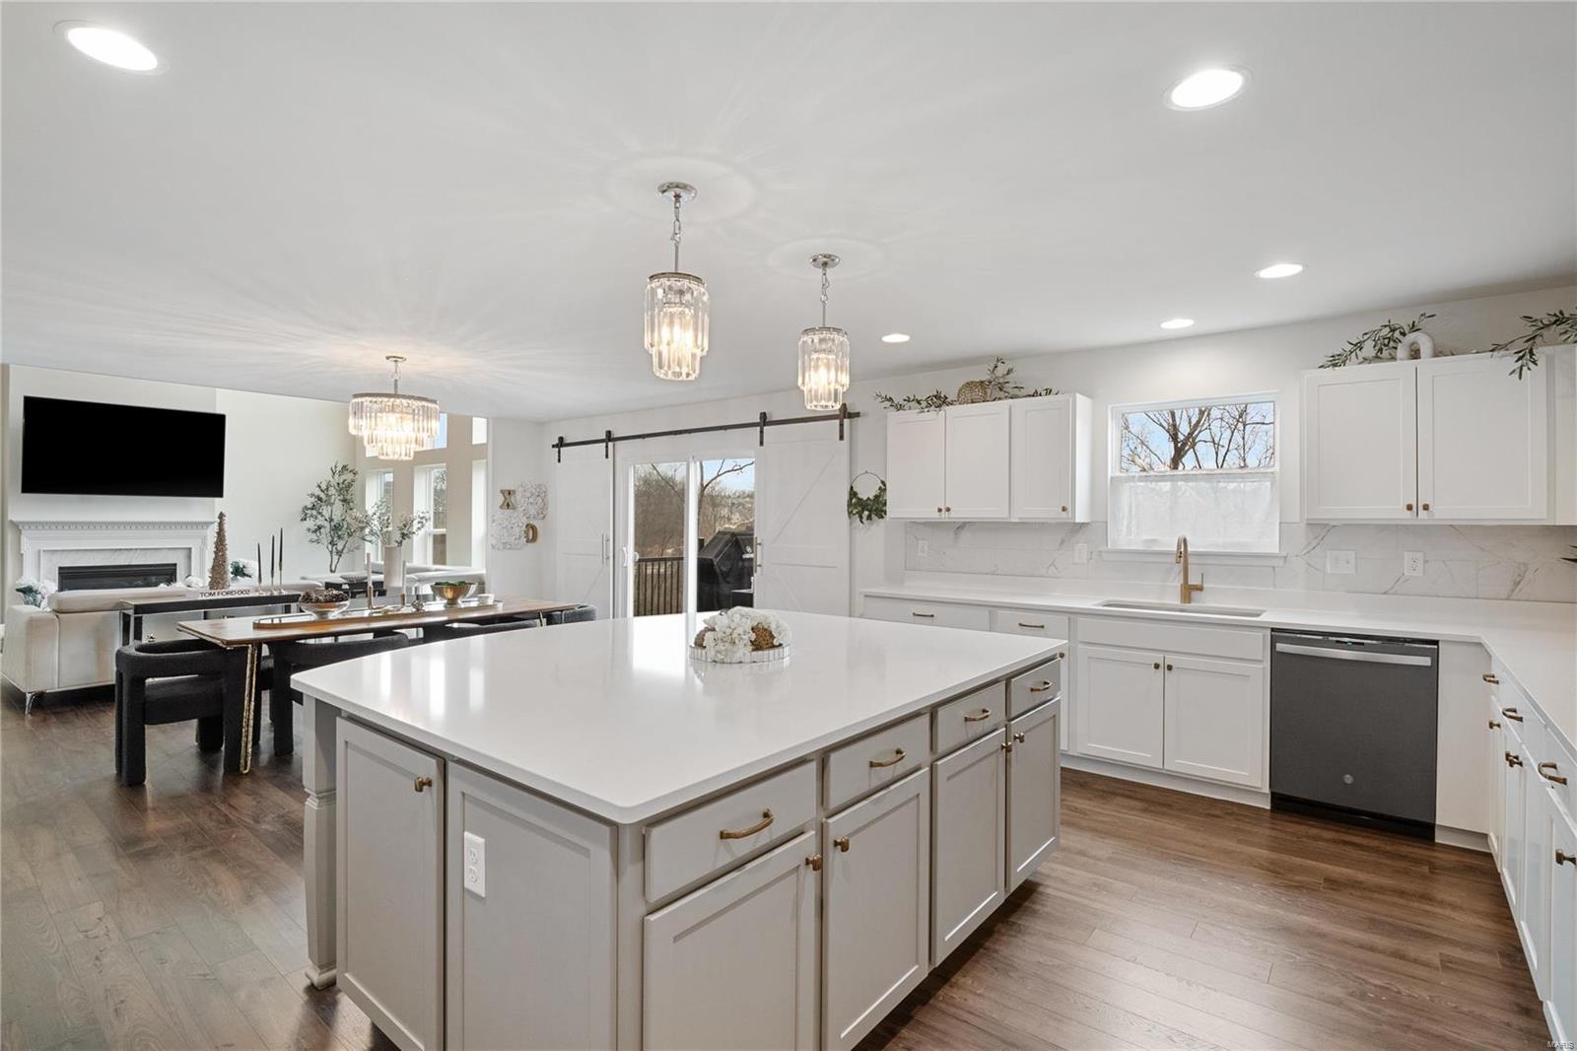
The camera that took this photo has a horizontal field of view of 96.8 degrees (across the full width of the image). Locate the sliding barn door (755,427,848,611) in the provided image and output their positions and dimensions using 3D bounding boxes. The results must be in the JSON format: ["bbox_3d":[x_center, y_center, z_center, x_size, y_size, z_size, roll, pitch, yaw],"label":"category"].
[{"bbox_3d":[0.098,0.251,5.738,0.944,2.172,0.051,1,1,36],"label":"sliding barn door"}]

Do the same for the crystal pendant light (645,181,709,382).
[{"bbox_3d":[-0.359,-0.785,2.260,0.207,0.616,0.207,0,0,0],"label":"crystal pendant light"}]

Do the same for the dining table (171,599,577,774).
[{"bbox_3d":[-2.687,0.987,4.834,1.070,0.760,2.140,0,0,37],"label":"dining table"}]

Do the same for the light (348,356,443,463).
[{"bbox_3d":[-2.616,-0.783,4.663,0.535,0.673,0.535,1,1,36],"label":"light"}]

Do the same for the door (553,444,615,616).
[{"bbox_3d":[-2.202,0.249,7.511,1.000,2.200,0.050,0,0,37],"label":"door"}]

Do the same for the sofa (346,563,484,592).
[{"bbox_3d":[-4.911,0.921,8.851,2.727,0.808,0.959,1,1,36],"label":"sofa"}]

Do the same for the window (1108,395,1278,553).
[{"bbox_3d":[2.391,-0.299,4.183,0.894,0.897,0.101,1,1,36],"label":"window"}]

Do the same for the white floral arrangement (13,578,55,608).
[{"bbox_3d":[-6.705,0.641,6.230,0.280,0.370,0.280,0,0,37],"label":"white floral arrangement"}]

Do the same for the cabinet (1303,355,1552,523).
[{"bbox_3d":[3.074,-0.389,3.436,0.884,0.778,0.338,1,1,36],"label":"cabinet"}]

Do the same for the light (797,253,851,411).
[{"bbox_3d":[0.147,-0.787,2.856,0.207,0.618,0.207,0,0,0],"label":"light"}]

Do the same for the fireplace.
[{"bbox_3d":[-7.101,0.734,7.449,0.250,0.620,0.930,0,0,37],"label":"fireplace"}]

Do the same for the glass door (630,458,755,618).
[{"bbox_3d":[-0.985,0.378,6.668,1.720,1.990,0.090,0,0,37],"label":"glass door"}]

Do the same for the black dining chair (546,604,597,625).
[{"bbox_3d":[-1.946,1.017,5.866,0.630,0.700,0.570,0,0,37],"label":"black dining chair"}]

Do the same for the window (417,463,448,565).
[{"bbox_3d":[-4.814,0.003,9.502,0.899,1.626,0.141,1,1,36],"label":"window"}]

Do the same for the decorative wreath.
[{"bbox_3d":[0.609,-0.211,5.398,0.353,0.399,0.081,1,1,36],"label":"decorative wreath"}]

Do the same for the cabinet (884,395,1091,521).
[{"bbox_3d":[1.315,-0.412,4.727,1.275,0.760,0.330,0,0,37],"label":"cabinet"}]

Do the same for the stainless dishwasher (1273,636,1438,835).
[{"bbox_3d":[2.752,0.940,3.448,0.600,0.870,0.610,0,0,37],"label":"stainless dishwasher"}]

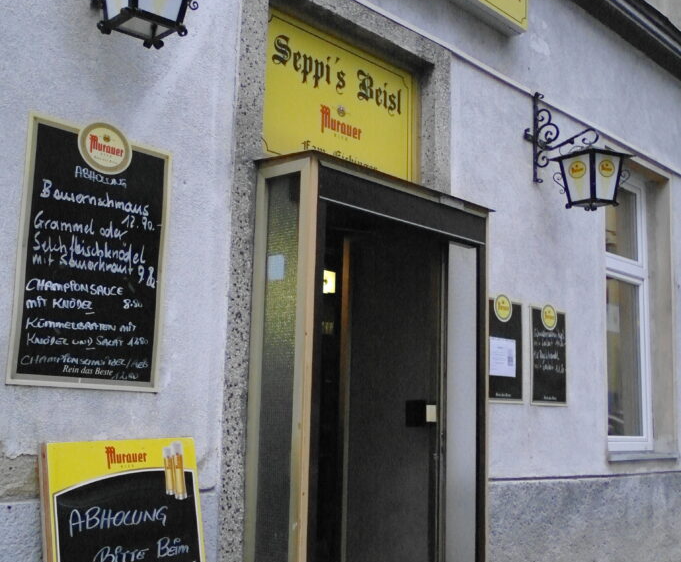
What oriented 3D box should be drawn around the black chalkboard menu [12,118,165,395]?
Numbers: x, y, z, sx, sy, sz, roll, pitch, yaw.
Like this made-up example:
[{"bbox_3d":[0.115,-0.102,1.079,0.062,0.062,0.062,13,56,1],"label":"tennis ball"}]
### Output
[{"bbox_3d":[-0.950,-0.110,3.359,0.035,1.065,0.642,-7,-13,43],"label":"black chalkboard menu"}]

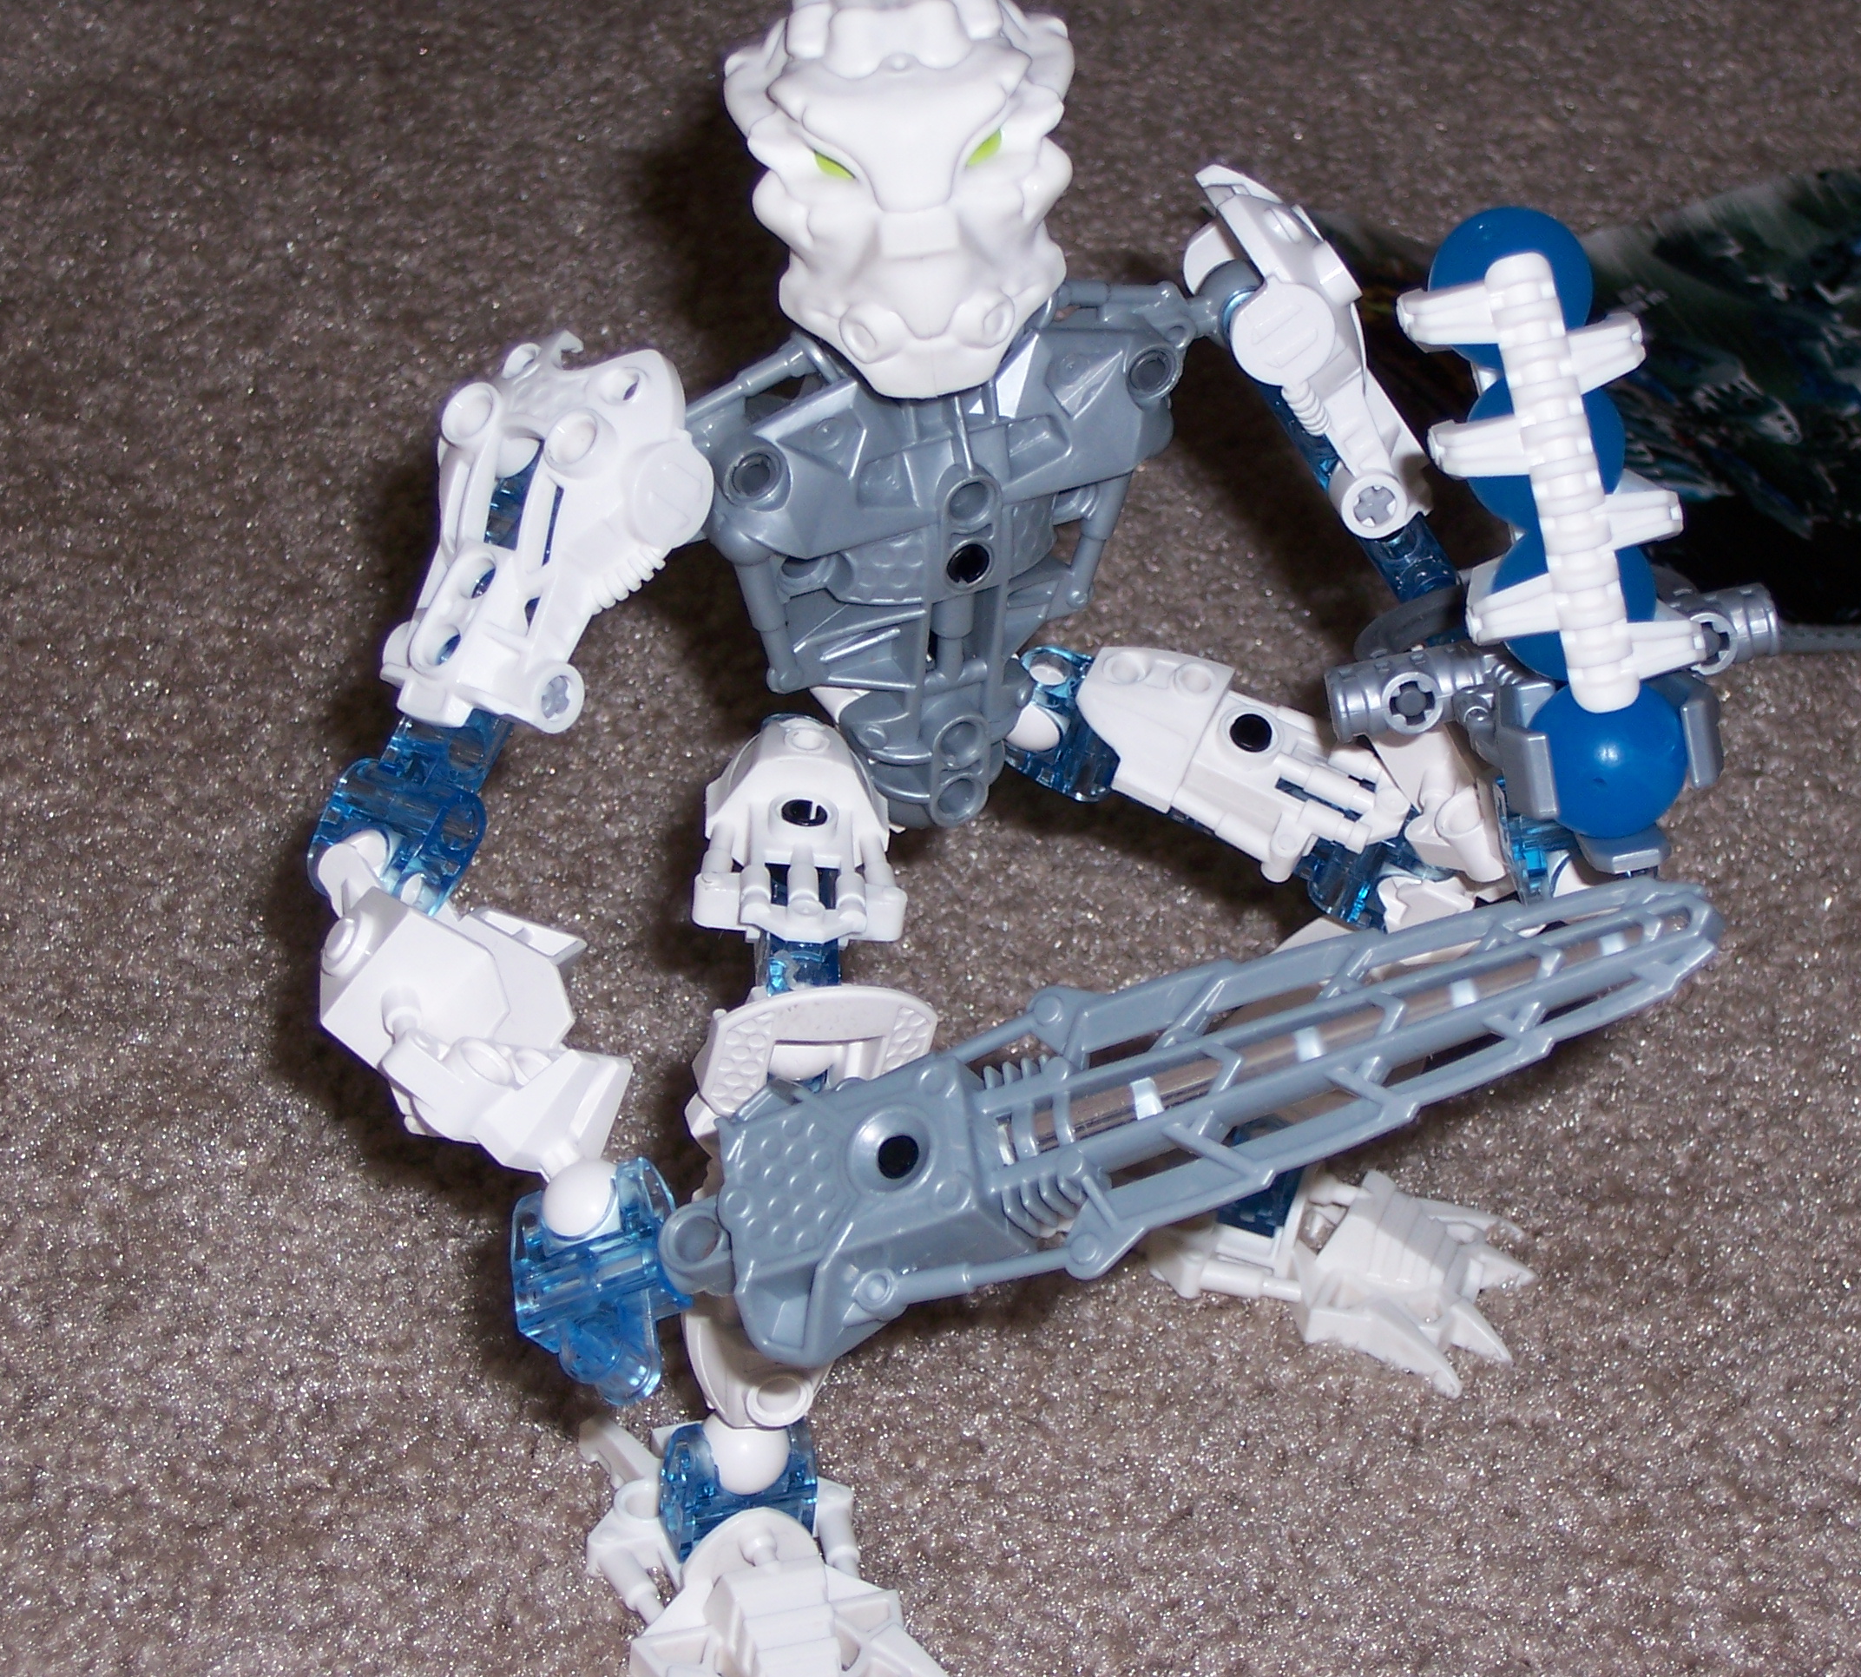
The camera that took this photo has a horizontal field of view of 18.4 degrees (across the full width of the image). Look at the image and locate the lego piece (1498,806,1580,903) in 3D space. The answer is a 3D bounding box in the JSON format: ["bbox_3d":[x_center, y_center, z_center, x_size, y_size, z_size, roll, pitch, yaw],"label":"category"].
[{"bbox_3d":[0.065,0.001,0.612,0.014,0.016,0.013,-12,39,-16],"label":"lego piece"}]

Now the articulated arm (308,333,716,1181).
[{"bbox_3d":[-0.044,-0.009,0.610,0.042,0.094,0.035,-9,38,-12],"label":"articulated arm"}]

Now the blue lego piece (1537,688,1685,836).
[{"bbox_3d":[0.069,-0.009,0.588,0.017,0.017,0.017,0,37,0],"label":"blue lego piece"}]

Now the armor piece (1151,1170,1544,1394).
[{"bbox_3d":[0.046,0.050,0.655,0.045,0.017,0.031,14,39,17],"label":"armor piece"}]

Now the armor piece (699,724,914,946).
[{"bbox_3d":[-0.014,-0.001,0.612,0.023,0.012,0.036,0,33,0],"label":"armor piece"}]

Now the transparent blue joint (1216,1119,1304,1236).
[{"bbox_3d":[0.037,0.038,0.650,0.012,0.015,0.015,14,39,17],"label":"transparent blue joint"}]

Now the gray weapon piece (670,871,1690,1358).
[{"bbox_3d":[0.026,0.026,0.592,0.118,0.015,0.027,-18,64,23],"label":"gray weapon piece"}]

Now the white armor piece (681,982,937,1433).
[{"bbox_3d":[-0.013,0.039,0.614,0.026,0.048,0.021,6,37,-4],"label":"white armor piece"}]

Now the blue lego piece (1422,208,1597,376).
[{"bbox_3d":[0.059,-0.056,0.588,0.017,0.017,0.017,0,37,0],"label":"blue lego piece"}]

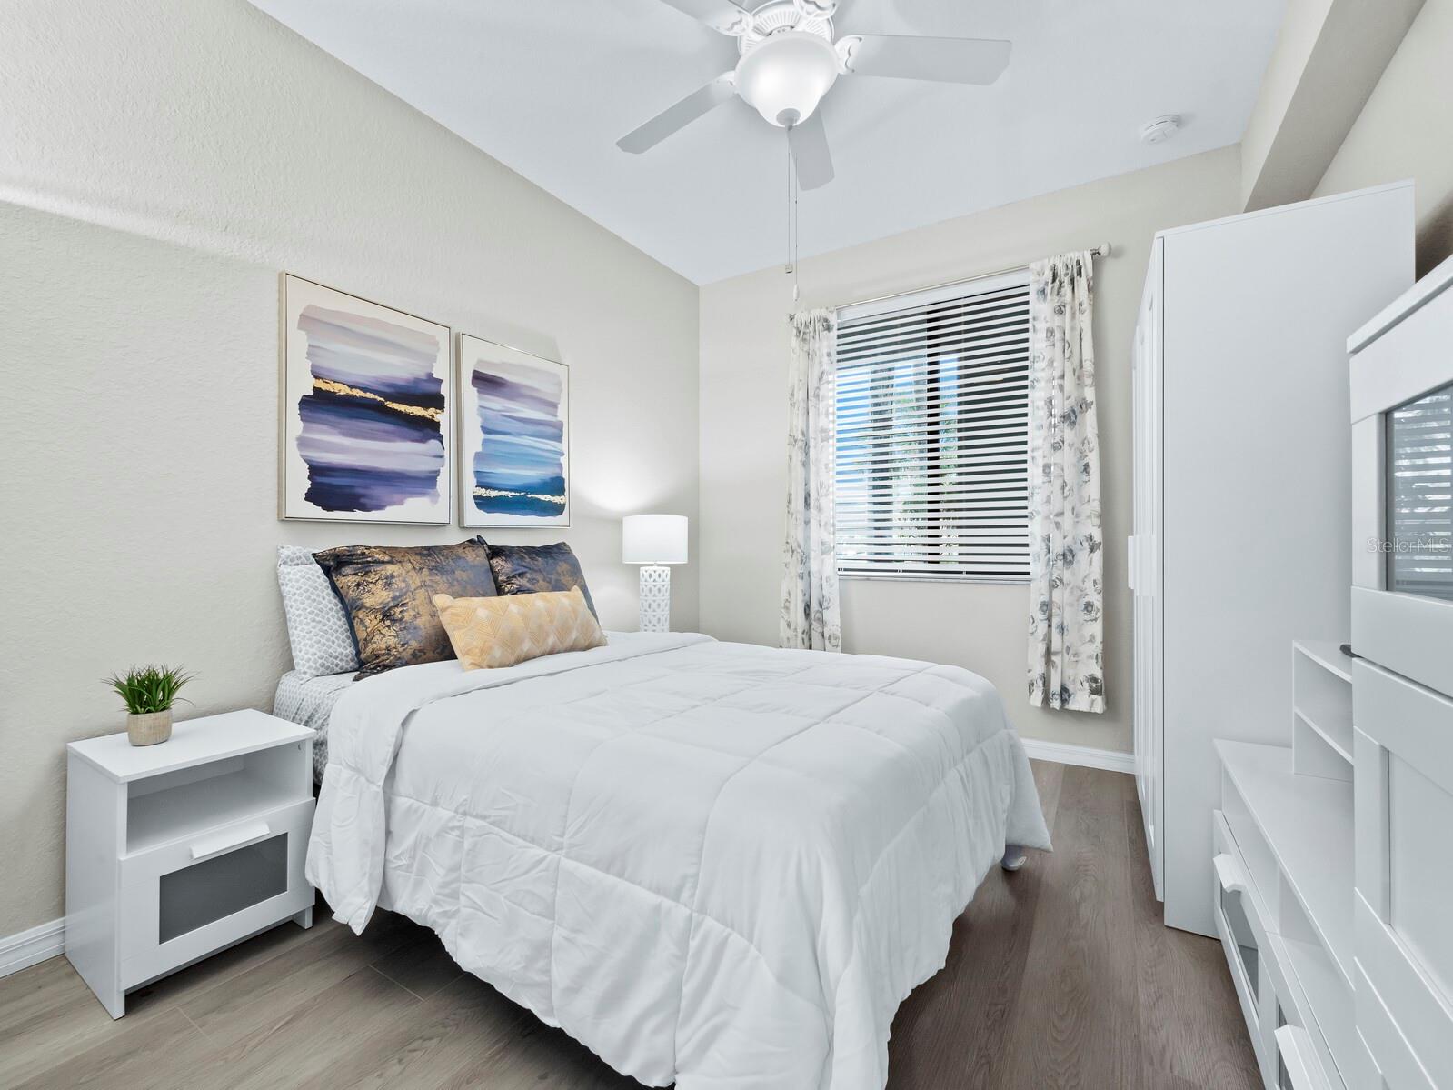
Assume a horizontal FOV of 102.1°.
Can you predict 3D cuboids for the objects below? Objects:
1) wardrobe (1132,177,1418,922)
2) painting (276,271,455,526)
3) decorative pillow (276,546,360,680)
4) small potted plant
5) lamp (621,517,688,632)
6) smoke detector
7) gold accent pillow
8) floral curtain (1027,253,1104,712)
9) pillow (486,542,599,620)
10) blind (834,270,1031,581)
[{"bbox_3d":[1.708,0.098,1.985,0.495,1.905,1.140,0,0,32],"label":"wardrobe"},{"bbox_3d":[-1.290,-0.482,2.148,0.040,0.805,0.575,0,0,32],"label":"painting"},{"bbox_3d":[-1.188,0.206,2.067,0.170,0.420,0.610,-20,-11,30],"label":"decorative pillow"},{"bbox_3d":[-1.491,0.412,1.521,0.168,0.190,0.168,0,0,32],"label":"small potted plant"},{"bbox_3d":[-0.397,0.178,3.189,0.330,0.680,0.330,0,0,0],"label":"lamp"},{"bbox_3d":[1.785,-1.696,2.418,0.140,0.040,0.140,0,0,32],"label":"smoke detector"},{"bbox_3d":[-0.698,0.278,2.080,0.125,0.295,0.555,-43,-21,24],"label":"gold accent pillow"},{"bbox_3d":[1.595,-0.291,2.767,0.300,2.130,0.100,0,0,32],"label":"floral curtain"},{"bbox_3d":[-0.766,0.199,2.500,0.150,0.470,0.470,-34,-18,27],"label":"pillow"},{"bbox_3d":[1.117,-0.603,3.183,1.120,1.550,0.060,0,0,32],"label":"blind"}]

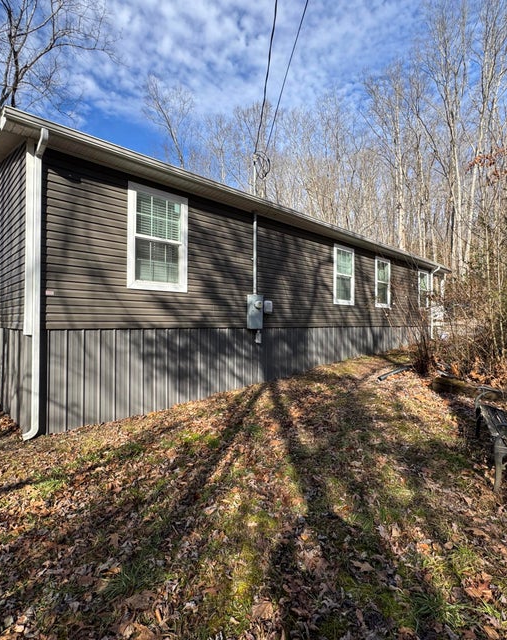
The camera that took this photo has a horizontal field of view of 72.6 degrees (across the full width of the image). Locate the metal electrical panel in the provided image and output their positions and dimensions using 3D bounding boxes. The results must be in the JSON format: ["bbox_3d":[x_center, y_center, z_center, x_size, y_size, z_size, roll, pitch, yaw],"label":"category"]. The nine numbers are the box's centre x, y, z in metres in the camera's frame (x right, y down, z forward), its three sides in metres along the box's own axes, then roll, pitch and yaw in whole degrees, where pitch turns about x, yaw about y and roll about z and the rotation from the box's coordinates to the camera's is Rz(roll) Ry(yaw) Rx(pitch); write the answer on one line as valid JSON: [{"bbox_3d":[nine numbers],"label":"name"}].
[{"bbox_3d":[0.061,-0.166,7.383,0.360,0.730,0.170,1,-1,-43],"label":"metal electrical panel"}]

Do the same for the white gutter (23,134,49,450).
[{"bbox_3d":[-2.864,-0.444,4.518,0.190,4.050,0.330,1,-1,-43],"label":"white gutter"}]

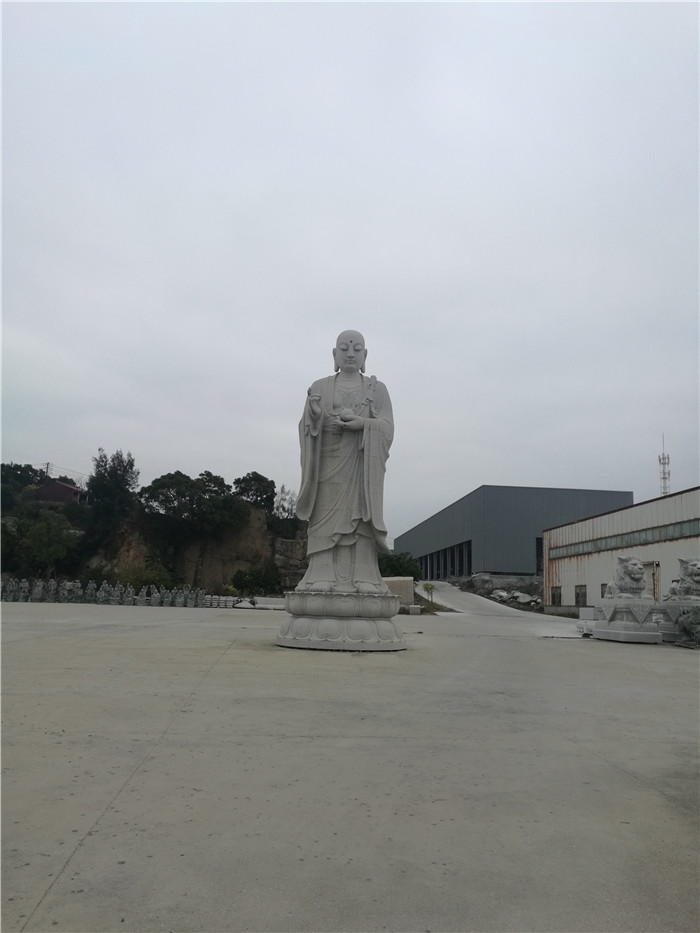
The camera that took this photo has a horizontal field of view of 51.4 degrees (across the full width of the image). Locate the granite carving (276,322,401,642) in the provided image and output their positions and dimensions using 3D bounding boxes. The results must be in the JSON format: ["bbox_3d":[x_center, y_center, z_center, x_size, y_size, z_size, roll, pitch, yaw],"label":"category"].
[{"bbox_3d":[-0.109,0.515,21.259,3.676,9.225,3.529,2,-10,0],"label":"granite carving"}]

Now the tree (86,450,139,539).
[{"bbox_3d":[-20.554,2.347,63.252,4.693,7.853,4.458,5,-11,-18],"label":"tree"}]

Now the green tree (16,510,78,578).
[{"bbox_3d":[-23.338,6.018,56.149,4.783,5.204,4.544,6,-11,-22],"label":"green tree"}]

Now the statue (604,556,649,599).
[{"bbox_3d":[9.606,3.870,25.174,1.200,1.441,1.750,3,-11,-8],"label":"statue"}]

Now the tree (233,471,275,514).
[{"bbox_3d":[-8.757,2.359,66.045,3.811,4.024,3.811,3,-11,-7],"label":"tree"}]

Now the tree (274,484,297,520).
[{"bbox_3d":[-6.514,3.774,75.254,2.999,3.849,2.999,3,-10,-5],"label":"tree"}]

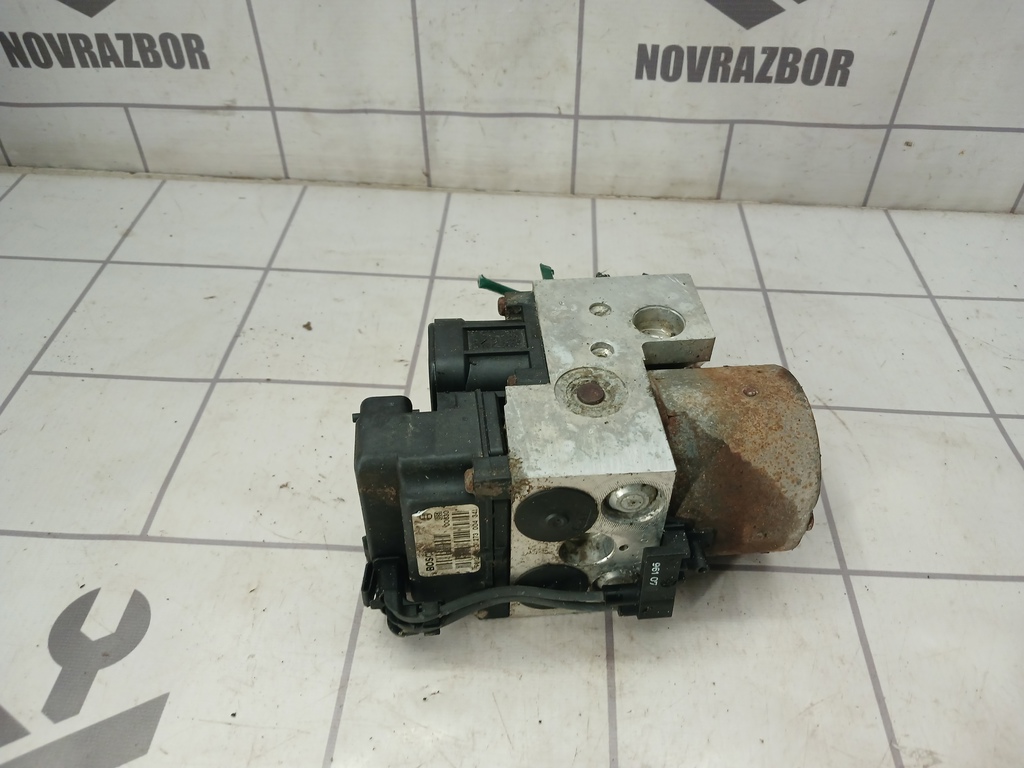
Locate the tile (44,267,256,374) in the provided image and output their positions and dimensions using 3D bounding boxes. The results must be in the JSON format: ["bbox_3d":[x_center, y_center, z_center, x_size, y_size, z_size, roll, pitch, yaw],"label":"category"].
[{"bbox_3d":[-0.201,-0.035,0.457,0.095,0.008,0.093,3,44,2],"label":"tile"}]

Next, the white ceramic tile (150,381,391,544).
[{"bbox_3d":[-0.107,0.037,0.382,0.097,0.008,0.095,3,44,2],"label":"white ceramic tile"}]

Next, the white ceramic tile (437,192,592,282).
[{"bbox_3d":[0.003,-0.094,0.521,0.097,0.008,0.095,3,44,2],"label":"white ceramic tile"}]

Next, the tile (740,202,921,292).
[{"bbox_3d":[0.203,-0.085,0.515,0.095,0.008,0.092,3,44,2],"label":"tile"}]

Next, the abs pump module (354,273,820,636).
[{"bbox_3d":[0.026,0.025,0.329,0.168,0.089,0.123,-2,44,-3],"label":"abs pump module"}]

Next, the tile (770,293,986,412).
[{"bbox_3d":[0.198,-0.017,0.444,0.097,0.008,0.095,3,44,2],"label":"tile"}]

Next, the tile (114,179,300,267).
[{"bbox_3d":[-0.196,-0.104,0.527,0.095,0.008,0.094,3,44,2],"label":"tile"}]

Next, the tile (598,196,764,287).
[{"bbox_3d":[0.103,-0.089,0.518,0.095,0.008,0.092,3,44,2],"label":"tile"}]

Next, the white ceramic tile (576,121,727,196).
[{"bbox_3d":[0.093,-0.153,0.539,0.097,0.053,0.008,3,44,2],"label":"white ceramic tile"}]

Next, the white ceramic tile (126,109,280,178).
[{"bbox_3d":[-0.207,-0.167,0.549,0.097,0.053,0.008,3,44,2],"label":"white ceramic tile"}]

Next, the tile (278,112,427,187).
[{"bbox_3d":[-0.107,-0.162,0.546,0.095,0.049,0.008,3,44,2],"label":"tile"}]

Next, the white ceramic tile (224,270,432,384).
[{"bbox_3d":[-0.102,-0.031,0.454,0.095,0.008,0.093,3,44,2],"label":"white ceramic tile"}]

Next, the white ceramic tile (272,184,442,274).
[{"bbox_3d":[-0.096,-0.098,0.524,0.097,0.008,0.095,3,44,2],"label":"white ceramic tile"}]

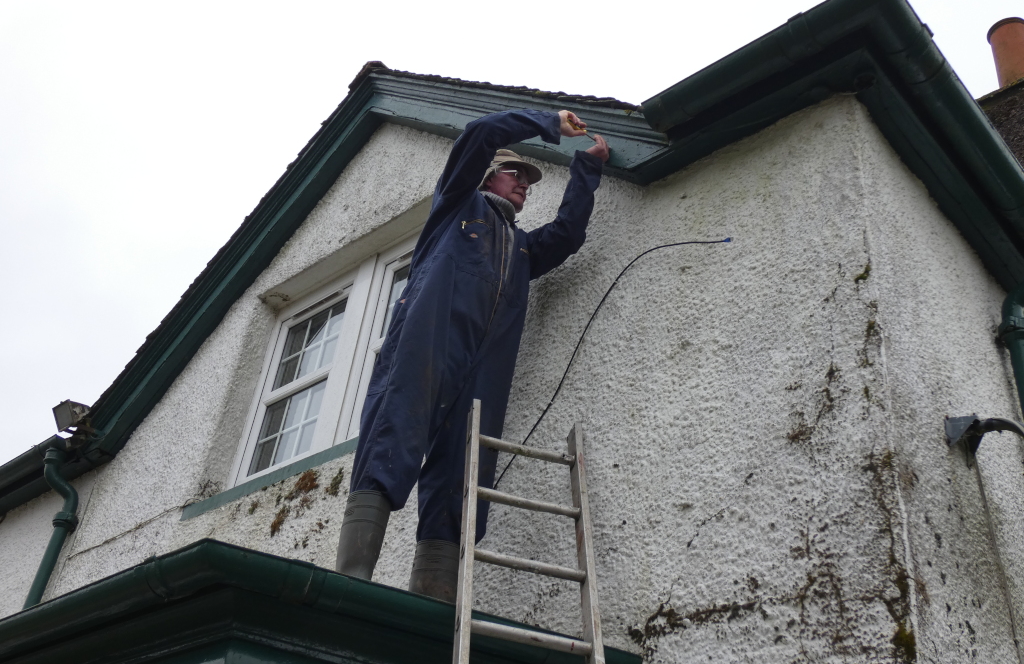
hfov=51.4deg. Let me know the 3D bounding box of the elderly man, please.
[{"bbox_3d":[-0.084,0.068,3.176,0.560,1.880,0.620,-25,-47,37],"label":"elderly man"}]

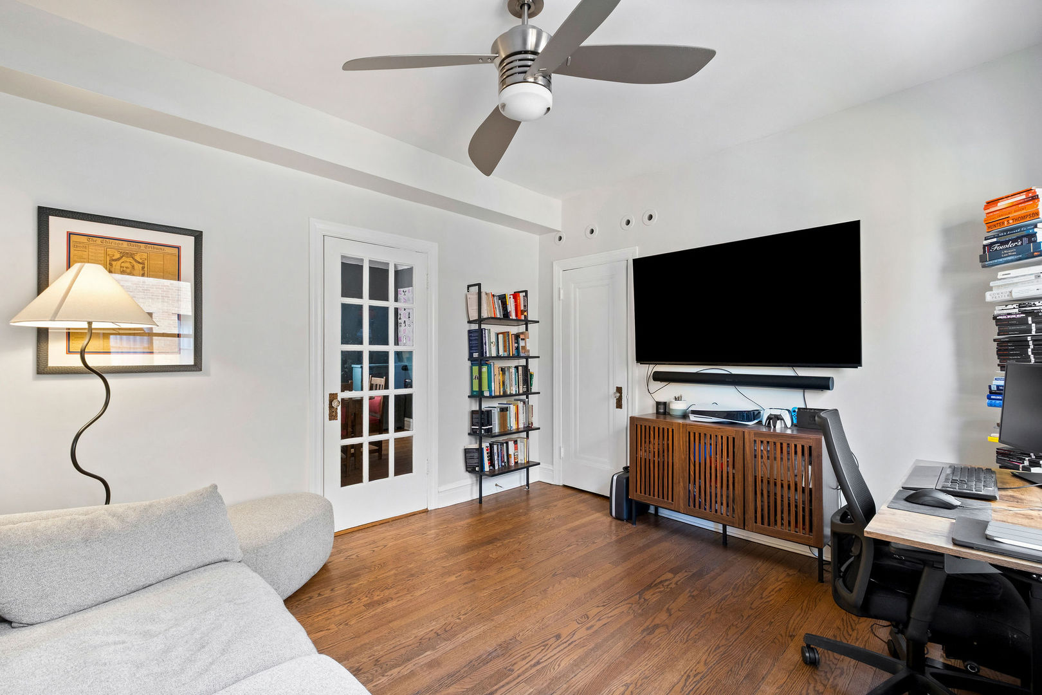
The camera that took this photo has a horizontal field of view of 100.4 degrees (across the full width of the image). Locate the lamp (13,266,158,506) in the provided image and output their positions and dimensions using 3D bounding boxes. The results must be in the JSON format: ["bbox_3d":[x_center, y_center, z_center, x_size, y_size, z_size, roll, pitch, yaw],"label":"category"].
[{"bbox_3d":[-1.924,0.455,1.932,0.462,1.645,0.462,1,-1,-44],"label":"lamp"}]

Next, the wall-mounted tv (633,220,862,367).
[{"bbox_3d":[1.434,-0.297,2.989,0.048,0.826,1.446,-3,2,-44],"label":"wall-mounted tv"}]

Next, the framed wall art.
[{"bbox_3d":[-2.046,-0.263,2.260,0.627,0.791,0.030,1,-1,-44],"label":"framed wall art"}]

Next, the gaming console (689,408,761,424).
[{"bbox_3d":[1.377,0.462,2.916,0.259,0.104,0.389,1,-1,-44],"label":"gaming console"}]

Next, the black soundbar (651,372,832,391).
[{"bbox_3d":[1.442,0.225,2.974,0.116,0.087,1.139,1,-1,-44],"label":"black soundbar"}]

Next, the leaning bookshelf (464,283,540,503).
[{"bbox_3d":[-0.145,0.386,3.861,0.593,1.849,0.317,1,-1,-44],"label":"leaning bookshelf"}]

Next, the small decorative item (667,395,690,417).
[{"bbox_3d":[1.176,0.435,3.242,0.122,0.161,0.122,1,-1,-44],"label":"small decorative item"}]

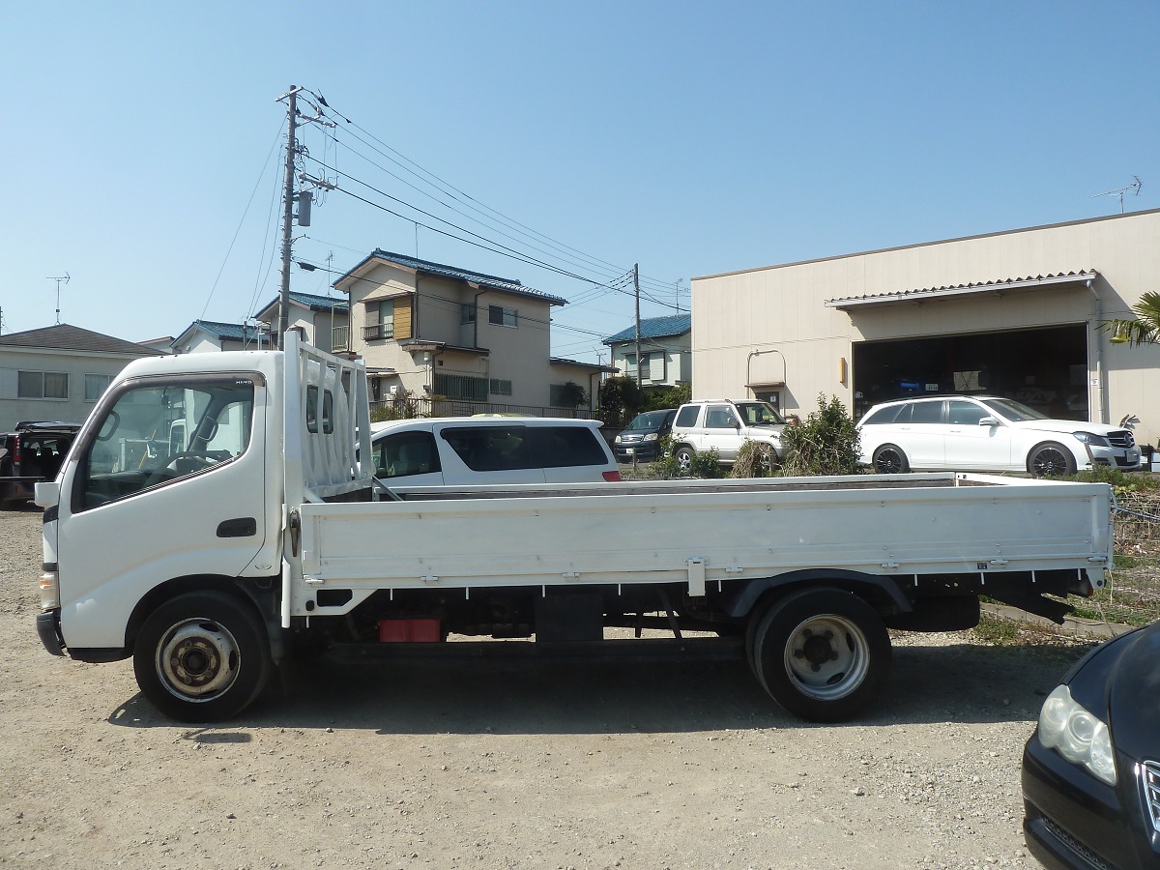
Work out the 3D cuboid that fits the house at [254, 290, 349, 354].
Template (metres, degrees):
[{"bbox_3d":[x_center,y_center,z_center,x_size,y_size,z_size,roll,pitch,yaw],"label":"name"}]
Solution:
[{"bbox_3d":[-11.925,-3.683,45.505,6.300,7.000,8.800,-2,-2,42],"label":"house"}]

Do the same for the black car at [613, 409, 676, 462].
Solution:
[{"bbox_3d":[2.920,0.056,27.300,1.700,1.800,4.550,-1,-1,35],"label":"black car"}]

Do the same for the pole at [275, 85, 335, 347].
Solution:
[{"bbox_3d":[-10.050,-6.169,30.492,1.700,12.900,1.700,-1,-2,40],"label":"pole"}]

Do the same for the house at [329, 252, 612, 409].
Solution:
[{"bbox_3d":[-4.614,-3.817,38.143,6.500,7.050,11.000,-1,-2,40],"label":"house"}]

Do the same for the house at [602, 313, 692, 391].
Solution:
[{"bbox_3d":[6.100,-3.440,51.300,6.500,7.700,8.000,-1,-1,38],"label":"house"}]

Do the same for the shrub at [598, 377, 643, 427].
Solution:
[{"bbox_3d":[1.750,-1.430,36.500,1.950,2.400,1.900,0,-1,0],"label":"shrub"}]

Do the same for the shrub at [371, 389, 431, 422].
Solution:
[{"bbox_3d":[-6.800,-1.081,31.745,2.100,1.300,1.600,-1,-2,40],"label":"shrub"}]

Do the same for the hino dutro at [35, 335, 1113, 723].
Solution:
[{"bbox_3d":[-0.090,0.515,5.517,6.100,2.150,1.930,0,-2,-1],"label":"hino dutro"}]

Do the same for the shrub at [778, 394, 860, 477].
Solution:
[{"bbox_3d":[4.320,0.040,15.200,1.400,1.470,1.350,0,-1,0],"label":"shrub"}]

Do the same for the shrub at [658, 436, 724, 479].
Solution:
[{"bbox_3d":[2.210,0.458,16.900,1.300,0.870,1.050,0,-1,0],"label":"shrub"}]

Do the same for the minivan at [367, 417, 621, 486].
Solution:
[{"bbox_3d":[-1.950,0.690,11.650,4.850,1.900,1.830,0,-1,-27],"label":"minivan"}]

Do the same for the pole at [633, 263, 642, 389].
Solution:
[{"bbox_3d":[3.140,-4.320,45.000,0.350,9.800,0.350,0,-1,0],"label":"pole"}]

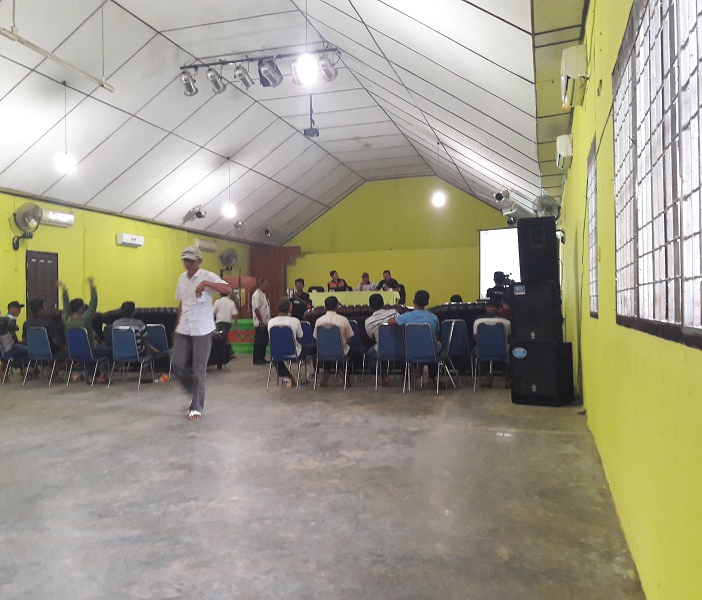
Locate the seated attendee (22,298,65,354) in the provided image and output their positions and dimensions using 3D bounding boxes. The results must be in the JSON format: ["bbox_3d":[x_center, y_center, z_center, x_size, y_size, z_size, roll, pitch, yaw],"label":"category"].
[{"bbox_3d":[-4.479,0.618,9.663,0.500,1.230,0.740,-1,-1,18],"label":"seated attendee"}]

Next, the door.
[{"bbox_3d":[-5.913,0.174,12.439,0.080,2.184,0.827,-1,-1,17],"label":"door"}]

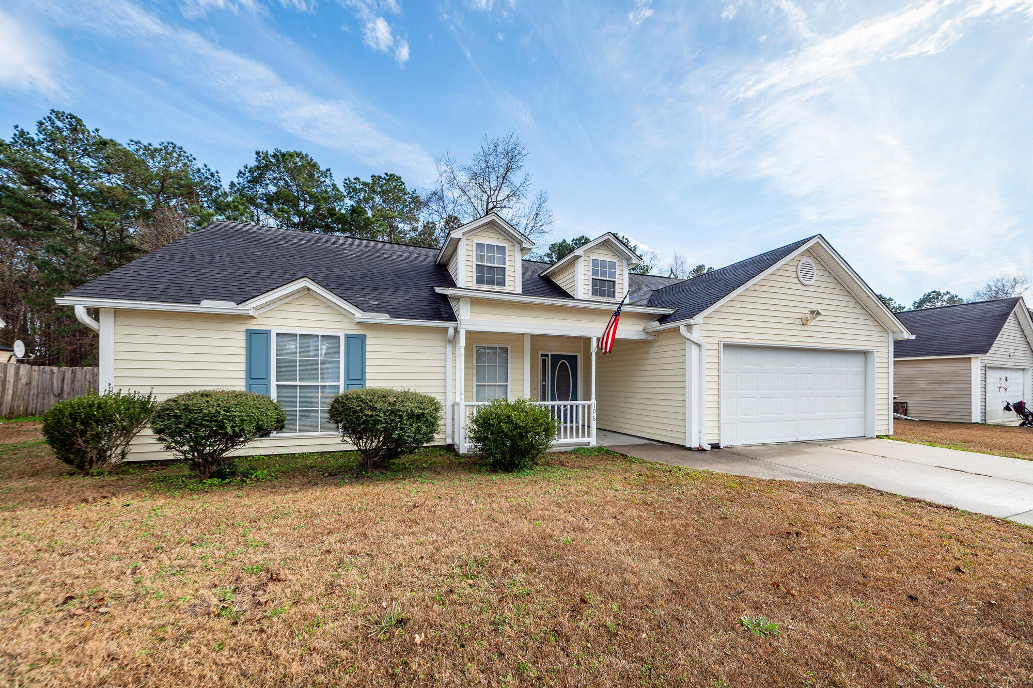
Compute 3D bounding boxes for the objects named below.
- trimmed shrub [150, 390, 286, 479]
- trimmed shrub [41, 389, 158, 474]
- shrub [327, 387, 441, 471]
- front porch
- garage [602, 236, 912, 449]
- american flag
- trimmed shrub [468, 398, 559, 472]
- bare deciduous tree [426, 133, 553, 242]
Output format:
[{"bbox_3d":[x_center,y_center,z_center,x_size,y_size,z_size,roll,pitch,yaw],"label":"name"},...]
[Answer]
[{"bbox_3d":[-4.076,1.227,4.800,1.420,1.168,1.420,1,-4,-17],"label":"trimmed shrub"},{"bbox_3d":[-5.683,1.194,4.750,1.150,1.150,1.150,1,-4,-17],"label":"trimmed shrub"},{"bbox_3d":[-1.933,1.238,5.150,1.574,1.168,1.574,1,-4,-17],"label":"shrub"},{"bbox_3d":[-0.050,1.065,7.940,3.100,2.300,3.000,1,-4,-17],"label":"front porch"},{"bbox_3d":[5.659,0.049,10.126,6.650,4.550,5.600,1,-4,-17],"label":"garage"},{"bbox_3d":[1.779,-0.391,6.300,0.420,1.100,0.600,1,-4,-17],"label":"american flag"},{"bbox_3d":[-0.042,1.361,5.250,1.368,1.065,1.368,1,-4,-17],"label":"trimmed shrub"},{"bbox_3d":[-1.727,-5.339,22.000,7.600,16.078,7.400,1,-4,-17],"label":"bare deciduous tree"}]

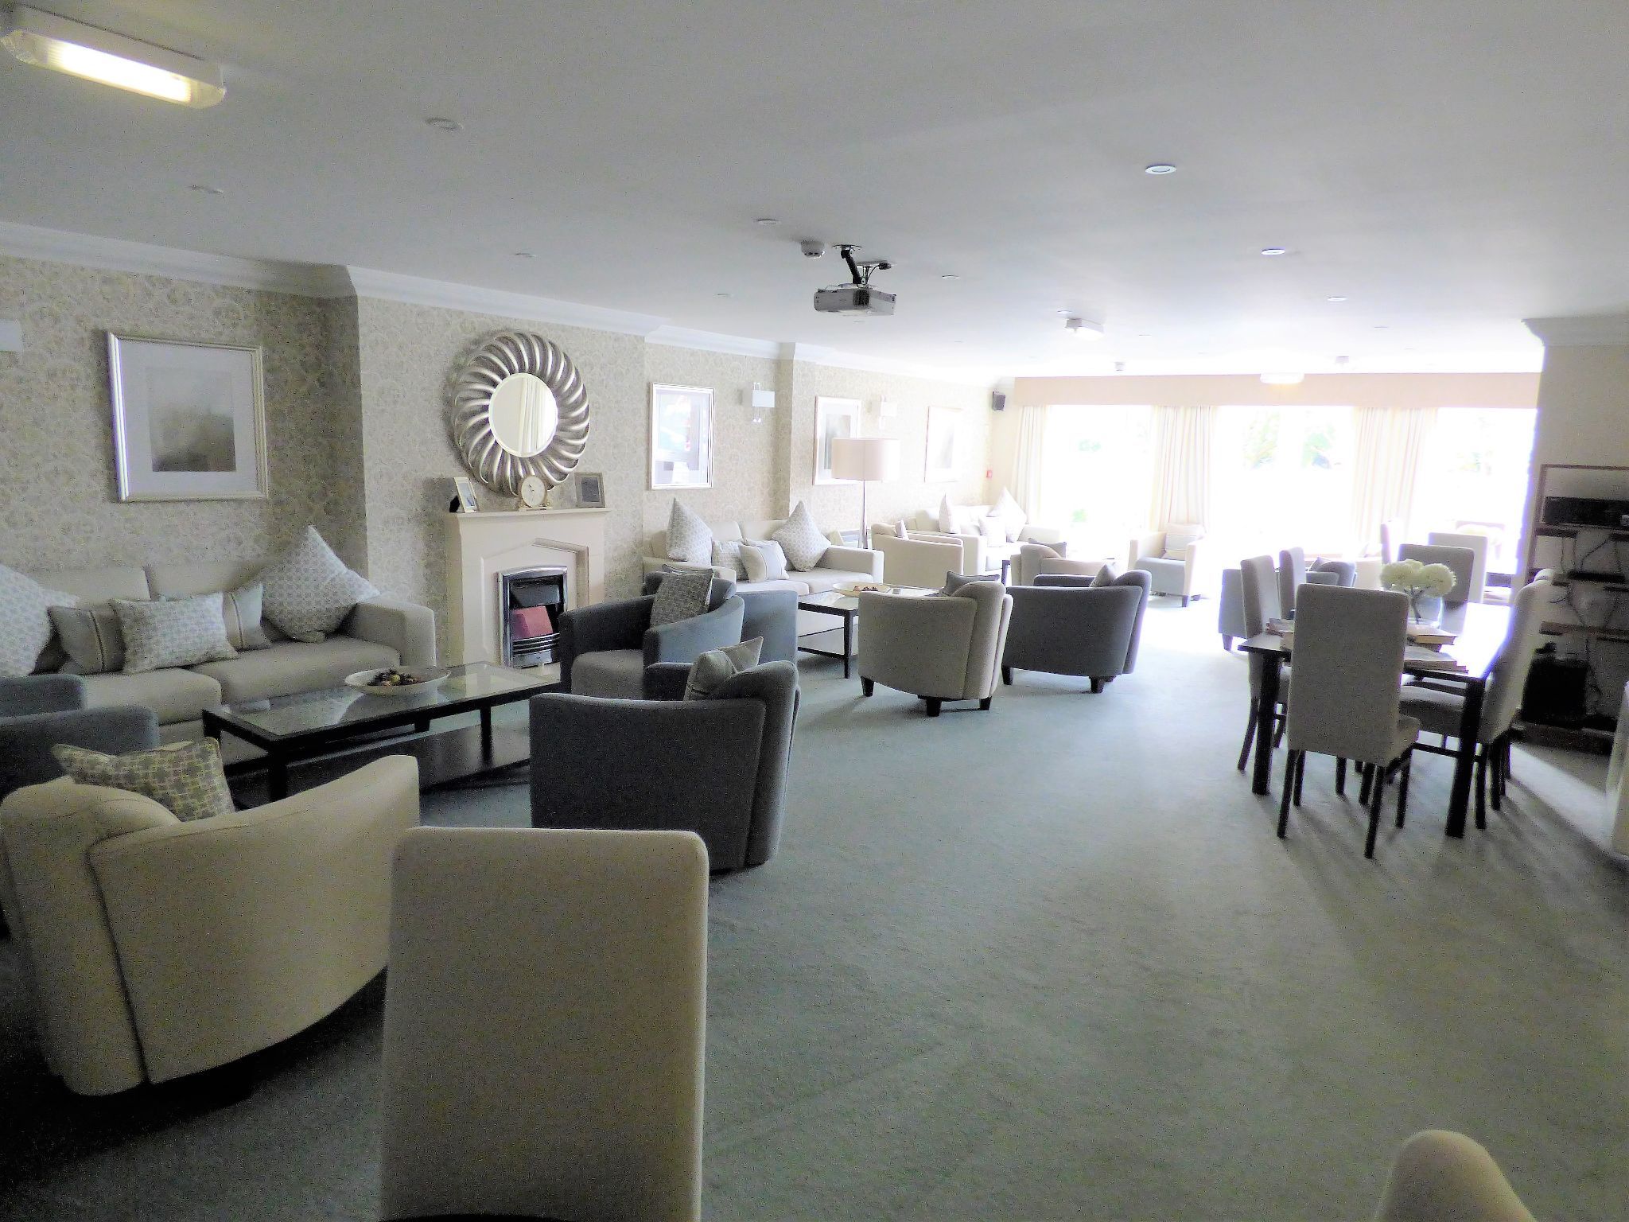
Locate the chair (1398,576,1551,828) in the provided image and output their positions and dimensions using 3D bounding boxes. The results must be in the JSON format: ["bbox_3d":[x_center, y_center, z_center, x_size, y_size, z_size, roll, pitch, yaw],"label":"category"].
[{"bbox_3d":[2.949,0.389,4.390,0.593,1.076,0.444,10,13,37],"label":"chair"}]

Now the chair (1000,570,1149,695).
[{"bbox_3d":[1.808,0.103,6.628,0.820,0.810,0.780,8,11,32],"label":"chair"}]

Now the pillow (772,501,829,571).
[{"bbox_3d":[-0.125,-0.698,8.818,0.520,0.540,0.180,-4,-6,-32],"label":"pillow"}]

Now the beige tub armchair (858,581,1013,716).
[{"bbox_3d":[0.751,0.200,5.752,0.731,0.790,0.751,-4,12,-32],"label":"beige tub armchair"}]

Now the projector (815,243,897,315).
[{"bbox_3d":[0.211,-1.621,4.665,0.300,0.300,0.230,10,12,37],"label":"projector"}]

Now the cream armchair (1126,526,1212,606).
[{"bbox_3d":[3.952,-0.543,10.465,0.691,0.839,0.760,10,12,35],"label":"cream armchair"}]

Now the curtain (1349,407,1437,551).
[{"bbox_3d":[5.633,-0.922,9.380,0.740,2.150,0.180,10,12,37],"label":"curtain"}]

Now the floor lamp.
[{"bbox_3d":[0.467,-0.863,9.330,0.670,1.710,0.670,2,10,0],"label":"floor lamp"}]

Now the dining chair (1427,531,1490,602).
[{"bbox_3d":[5.153,-0.079,7.627,0.430,1.060,0.590,10,12,37],"label":"dining chair"}]

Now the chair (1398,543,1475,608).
[{"bbox_3d":[3.984,0.114,6.177,0.434,1.067,0.573,11,13,38],"label":"chair"}]

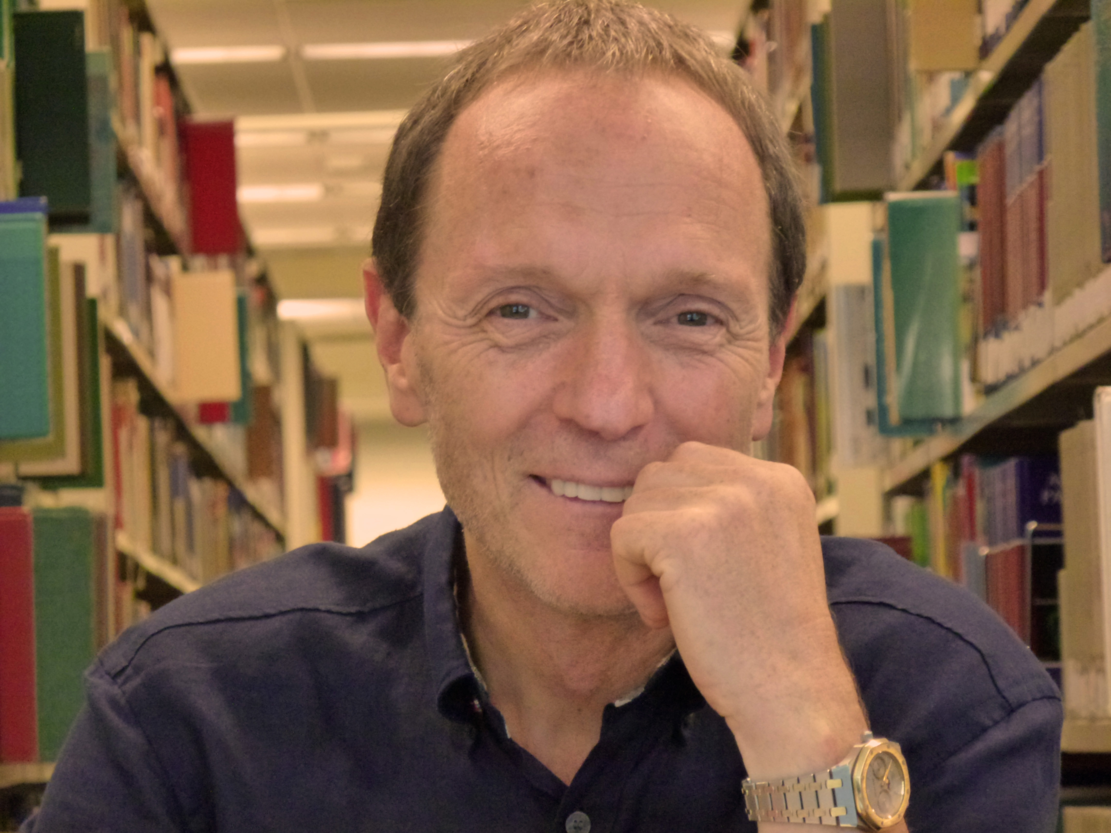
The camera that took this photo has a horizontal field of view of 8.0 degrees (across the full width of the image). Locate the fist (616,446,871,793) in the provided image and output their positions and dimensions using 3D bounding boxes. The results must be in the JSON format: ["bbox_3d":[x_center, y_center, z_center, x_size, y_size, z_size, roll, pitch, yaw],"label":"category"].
[{"bbox_3d":[0.068,0.073,2.930,0.088,0.123,0.092,-10,0,-44],"label":"fist"}]

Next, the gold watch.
[{"bbox_3d":[0.097,0.134,2.900,0.057,0.037,0.067,-1,9,37],"label":"gold watch"}]

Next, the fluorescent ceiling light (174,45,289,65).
[{"bbox_3d":[-1.312,-0.945,21.100,1.200,0.080,0.300,-1,-3,-1],"label":"fluorescent ceiling light"}]

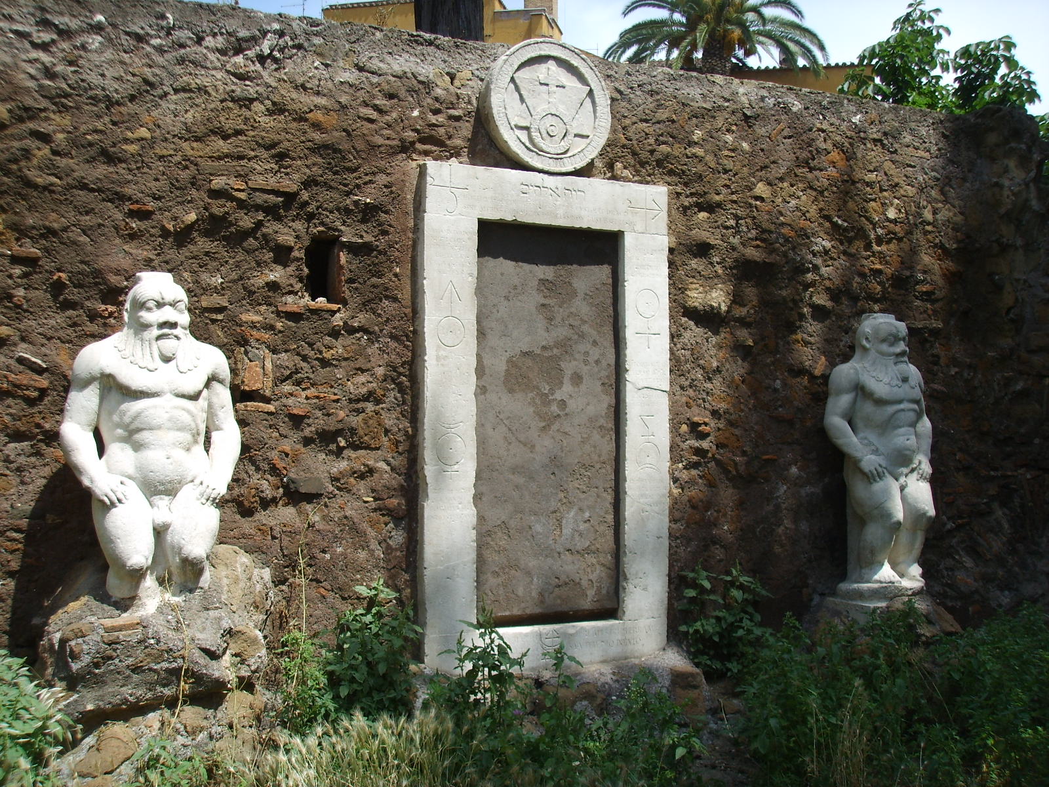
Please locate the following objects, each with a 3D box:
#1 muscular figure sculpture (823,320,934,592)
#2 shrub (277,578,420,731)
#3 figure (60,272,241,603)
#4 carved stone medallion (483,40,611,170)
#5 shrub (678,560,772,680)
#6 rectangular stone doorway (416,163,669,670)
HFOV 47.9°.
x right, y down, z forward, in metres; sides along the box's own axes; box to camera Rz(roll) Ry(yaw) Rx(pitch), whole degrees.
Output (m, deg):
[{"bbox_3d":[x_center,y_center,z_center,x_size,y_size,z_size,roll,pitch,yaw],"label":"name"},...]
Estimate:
[{"bbox_3d":[1.990,0.328,6.620,0.690,1.550,0.480,2,-3,-28],"label":"muscular figure sculpture"},{"bbox_3d":[-0.796,1.177,5.330,0.600,0.680,0.420,1,-3,-24],"label":"shrub"},{"bbox_3d":[-1.542,0.181,4.870,0.730,1.360,0.460,2,-3,-29],"label":"figure"},{"bbox_3d":[0.099,-1.438,6.035,0.670,0.670,0.170,1,-3,-24],"label":"carved stone medallion"},{"bbox_3d":[1.055,1.198,6.250,0.470,0.610,0.380,1,-3,-24],"label":"shrub"},{"bbox_3d":[0.100,0.107,5.980,1.341,2.400,0.200,1,-3,-24],"label":"rectangular stone doorway"}]

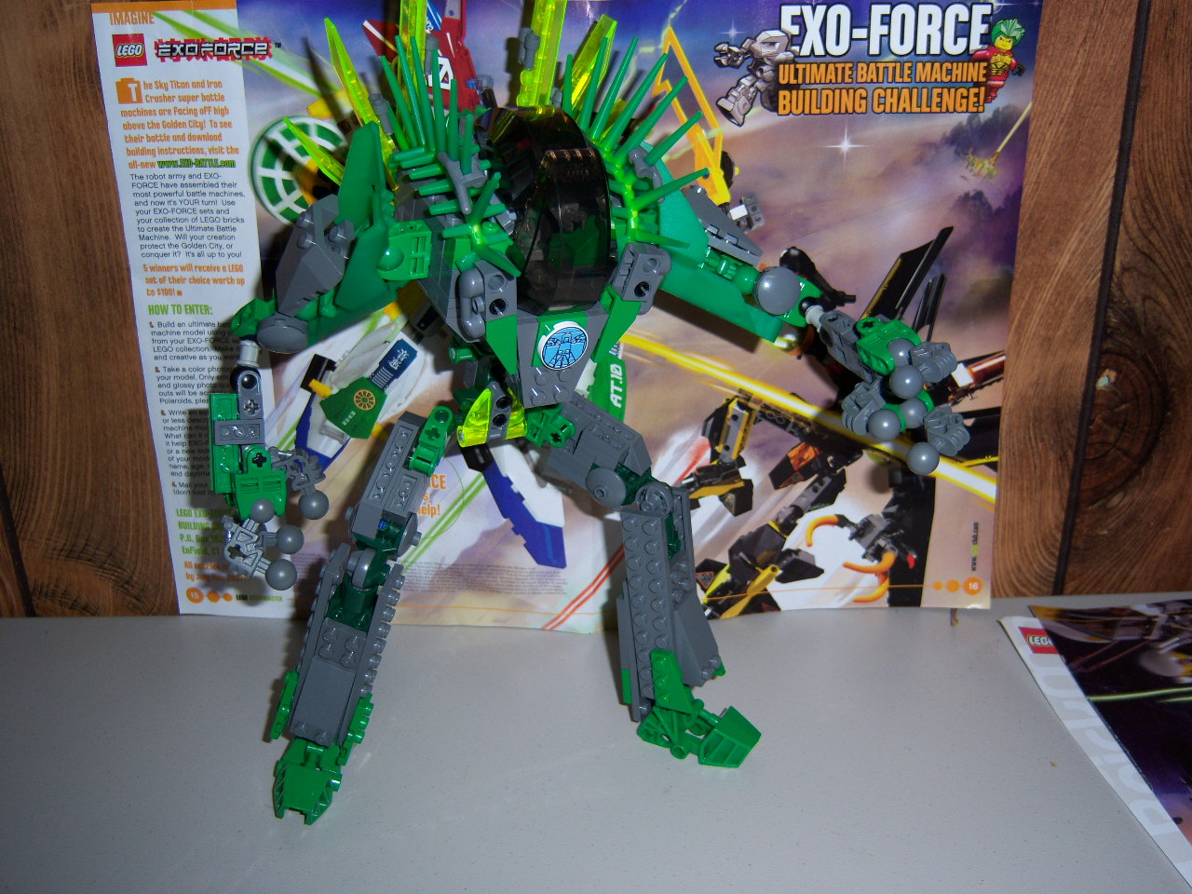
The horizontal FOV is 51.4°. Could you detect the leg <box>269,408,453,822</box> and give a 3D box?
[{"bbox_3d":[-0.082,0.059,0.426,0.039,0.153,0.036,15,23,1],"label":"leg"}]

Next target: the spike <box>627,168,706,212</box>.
[{"bbox_3d":[0.021,-0.075,0.360,0.004,0.004,0.032,-15,0,-43],"label":"spike"}]

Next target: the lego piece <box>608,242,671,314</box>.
[{"bbox_3d":[0.014,-0.053,0.385,0.015,0.020,0.009,-3,41,-28],"label":"lego piece"}]

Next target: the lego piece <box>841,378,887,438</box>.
[{"bbox_3d":[0.084,-0.012,0.388,0.013,0.017,0.012,37,19,8],"label":"lego piece"}]

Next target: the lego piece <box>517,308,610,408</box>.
[{"bbox_3d":[-0.014,-0.027,0.390,0.032,0.033,0.005,-8,39,-26],"label":"lego piece"}]

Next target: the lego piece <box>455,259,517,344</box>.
[{"bbox_3d":[-0.033,-0.043,0.368,0.017,0.021,0.009,-17,45,-20],"label":"lego piece"}]

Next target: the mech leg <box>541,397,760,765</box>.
[{"bbox_3d":[0.024,0.052,0.444,0.058,0.153,0.048,6,28,30],"label":"mech leg"}]

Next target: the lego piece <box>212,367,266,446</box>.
[{"bbox_3d":[-0.115,-0.013,0.401,0.017,0.024,0.011,-5,6,-5],"label":"lego piece"}]

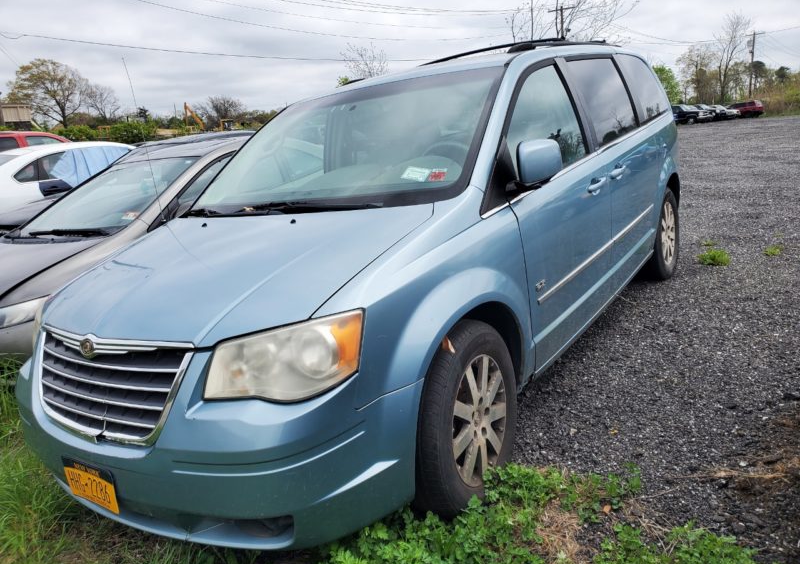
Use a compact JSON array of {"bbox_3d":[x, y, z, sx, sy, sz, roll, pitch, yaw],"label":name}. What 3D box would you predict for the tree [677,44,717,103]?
[{"bbox_3d":[34.540,-24.056,70.000,4.200,7.200,4.200,3,17,30],"label":"tree"}]

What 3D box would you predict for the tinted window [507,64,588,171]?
[{"bbox_3d":[0.633,-0.736,2.706,0.060,0.510,0.900,-18,5,39],"label":"tinted window"}]

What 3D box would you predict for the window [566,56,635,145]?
[{"bbox_3d":[1.194,-1.043,3.442,0.060,0.490,0.850,-15,7,39],"label":"window"}]

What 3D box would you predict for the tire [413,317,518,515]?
[{"bbox_3d":[0.218,0.489,2.229,0.230,0.710,0.700,1,17,32],"label":"tire"}]

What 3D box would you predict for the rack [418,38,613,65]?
[{"bbox_3d":[0.640,-1.502,4.157,1.270,0.120,2.150,1,17,36],"label":"rack"}]

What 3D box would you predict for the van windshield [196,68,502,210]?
[{"bbox_3d":[-0.293,-0.657,2.870,1.620,0.130,1.000,2,51,36],"label":"van windshield"}]

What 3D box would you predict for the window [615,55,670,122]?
[{"bbox_3d":[1.757,-1.376,4.273,0.080,0.480,0.950,-18,5,39],"label":"window"}]

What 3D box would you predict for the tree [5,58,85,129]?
[{"bbox_3d":[-45.886,-24.338,78.000,10.000,9.300,9.500,-5,16,0],"label":"tree"}]

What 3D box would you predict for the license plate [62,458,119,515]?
[{"bbox_3d":[-0.998,0.656,1.948,0.305,0.155,0.020,1,14,36],"label":"license plate"}]

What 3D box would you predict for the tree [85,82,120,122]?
[{"bbox_3d":[-47.034,-28.062,95.000,5.700,7.200,5.500,-5,16,0],"label":"tree"}]

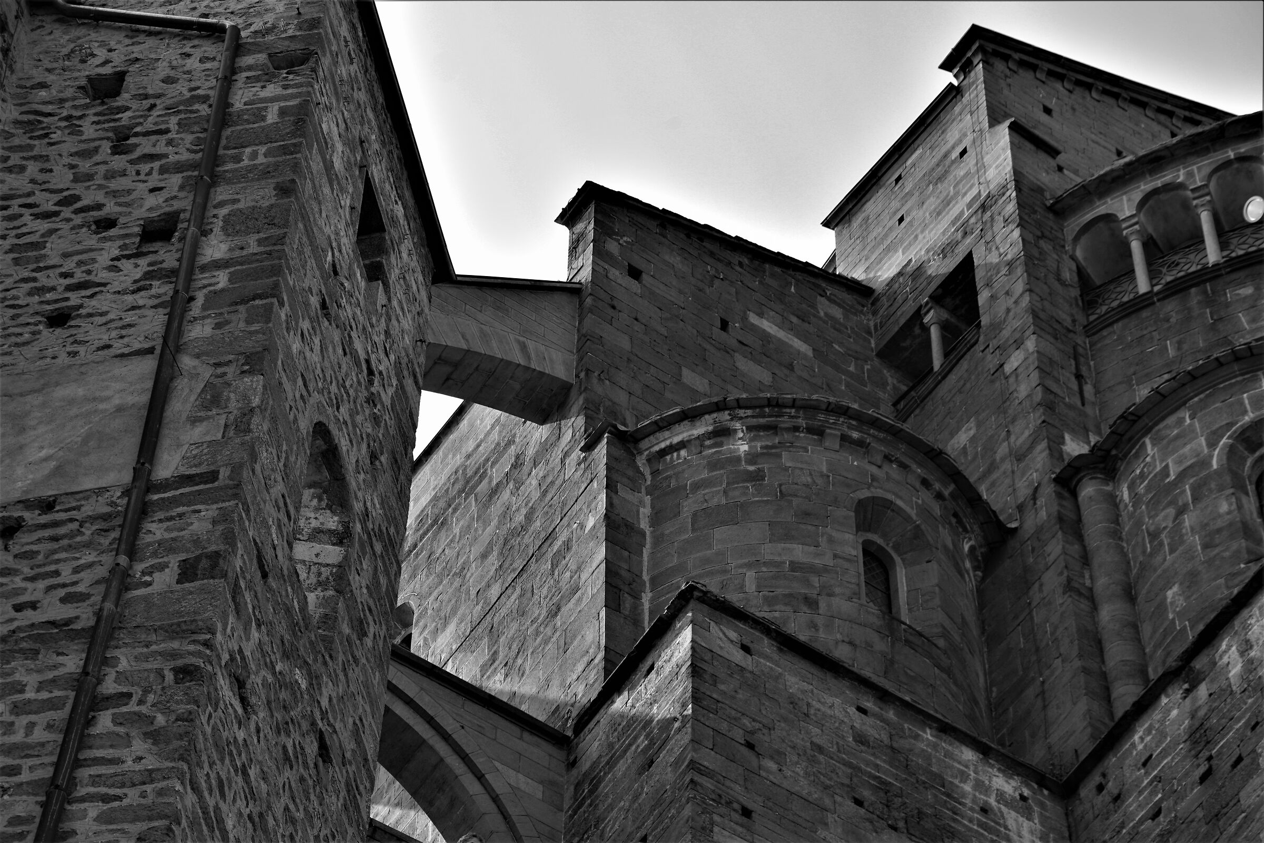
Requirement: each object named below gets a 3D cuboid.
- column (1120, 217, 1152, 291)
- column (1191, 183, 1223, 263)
[{"bbox_3d":[6.292,-1.985,45.623,0.260,1.726,0.270,-27,-60,19],"label":"column"},{"bbox_3d":[7.111,-2.340,45.363,0.260,1.724,0.270,-18,-57,13],"label":"column"}]

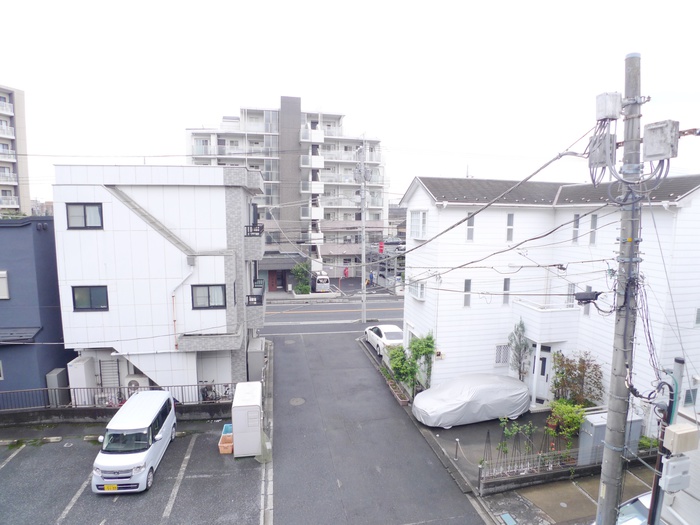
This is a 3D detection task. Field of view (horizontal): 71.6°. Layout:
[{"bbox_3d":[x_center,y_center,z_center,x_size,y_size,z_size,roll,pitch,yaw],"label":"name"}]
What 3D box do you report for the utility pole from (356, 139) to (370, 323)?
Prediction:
[{"bbox_3d":[0.920,-2.003,32.913,0.900,12.509,0.700,-1,7,-9],"label":"utility pole"}]

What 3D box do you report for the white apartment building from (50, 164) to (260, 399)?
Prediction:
[{"bbox_3d":[-7.776,0.561,22.597,7.340,9.293,8.083,-1,7,-9],"label":"white apartment building"}]

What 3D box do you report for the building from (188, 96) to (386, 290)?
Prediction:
[{"bbox_3d":[-7.290,-8.779,58.847,22.911,20.089,13.000,-2,7,-15],"label":"building"}]

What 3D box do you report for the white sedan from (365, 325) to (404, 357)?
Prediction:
[{"bbox_3d":[2.198,4.198,27.747,1.780,1.400,4.500,-1,7,-11],"label":"white sedan"}]

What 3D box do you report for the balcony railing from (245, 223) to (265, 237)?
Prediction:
[{"bbox_3d":[-4.492,-1.608,22.952,0.681,0.458,4.446,-1,7,-9],"label":"balcony railing"}]

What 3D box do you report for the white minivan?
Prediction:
[{"bbox_3d":[-6.430,5.345,14.680,1.475,1.790,3.395,0,7,-5],"label":"white minivan"}]

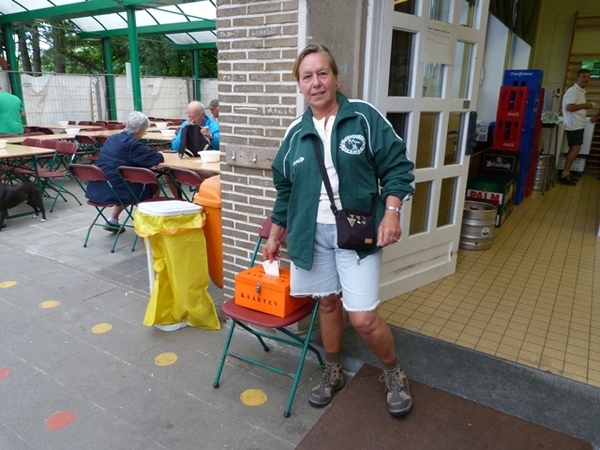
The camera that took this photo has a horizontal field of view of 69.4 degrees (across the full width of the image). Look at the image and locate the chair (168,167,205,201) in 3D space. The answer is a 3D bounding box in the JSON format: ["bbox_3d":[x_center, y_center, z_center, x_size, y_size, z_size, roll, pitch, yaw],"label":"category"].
[{"bbox_3d":[-0.915,-0.163,4.207,0.460,0.800,0.480,11,19,31],"label":"chair"}]

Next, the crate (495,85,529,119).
[{"bbox_3d":[2.356,-1.346,4.777,0.275,0.330,0.360,10,18,27],"label":"crate"}]

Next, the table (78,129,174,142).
[{"bbox_3d":[-3.035,-1.308,8.229,2.200,0.750,1.000,11,18,31],"label":"table"}]

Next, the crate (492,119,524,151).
[{"bbox_3d":[2.353,-1.030,4.865,0.275,0.330,0.360,10,18,27],"label":"crate"}]

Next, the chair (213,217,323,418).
[{"bbox_3d":[-0.121,0.424,2.188,0.450,0.790,0.500,10,18,27],"label":"chair"}]

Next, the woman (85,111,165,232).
[{"bbox_3d":[-1.746,-0.484,4.387,0.570,1.280,0.820,10,18,28],"label":"woman"}]

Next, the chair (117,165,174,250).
[{"bbox_3d":[-1.372,-0.169,4.205,0.450,0.790,0.500,11,18,30],"label":"chair"}]

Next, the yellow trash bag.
[{"bbox_3d":[-0.791,0.264,2.829,0.480,0.730,0.360,-3,17,-14],"label":"yellow trash bag"}]

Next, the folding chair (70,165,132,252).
[{"bbox_3d":[-1.853,-0.198,4.260,0.460,0.800,0.480,8,17,22],"label":"folding chair"}]

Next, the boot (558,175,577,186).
[{"bbox_3d":[4.413,-0.745,7.160,0.110,0.130,0.280,-9,19,-32],"label":"boot"}]

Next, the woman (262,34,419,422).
[{"bbox_3d":[0.184,0.043,2.057,0.670,1.610,0.460,4,16,11],"label":"woman"}]

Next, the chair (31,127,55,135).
[{"bbox_3d":[-5.559,-1.776,9.589,0.460,0.790,0.500,11,18,31],"label":"chair"}]

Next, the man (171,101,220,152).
[{"bbox_3d":[-1.328,-0.906,5.785,0.580,1.360,0.750,11,18,31],"label":"man"}]

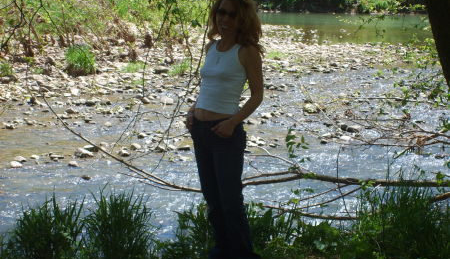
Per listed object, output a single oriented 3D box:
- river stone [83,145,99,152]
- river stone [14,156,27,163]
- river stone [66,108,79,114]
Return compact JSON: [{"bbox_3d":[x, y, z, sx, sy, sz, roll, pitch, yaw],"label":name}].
[{"bbox_3d":[-1.862,0.266,18.877,0.221,0.074,0.166,-1,7,-6],"label":"river stone"},{"bbox_3d":[-2.337,0.338,15.648,0.141,0.079,0.105,0,7,0],"label":"river stone"},{"bbox_3d":[-2.673,-0.334,23.903,0.210,0.095,0.157,-1,7,-6],"label":"river stone"}]

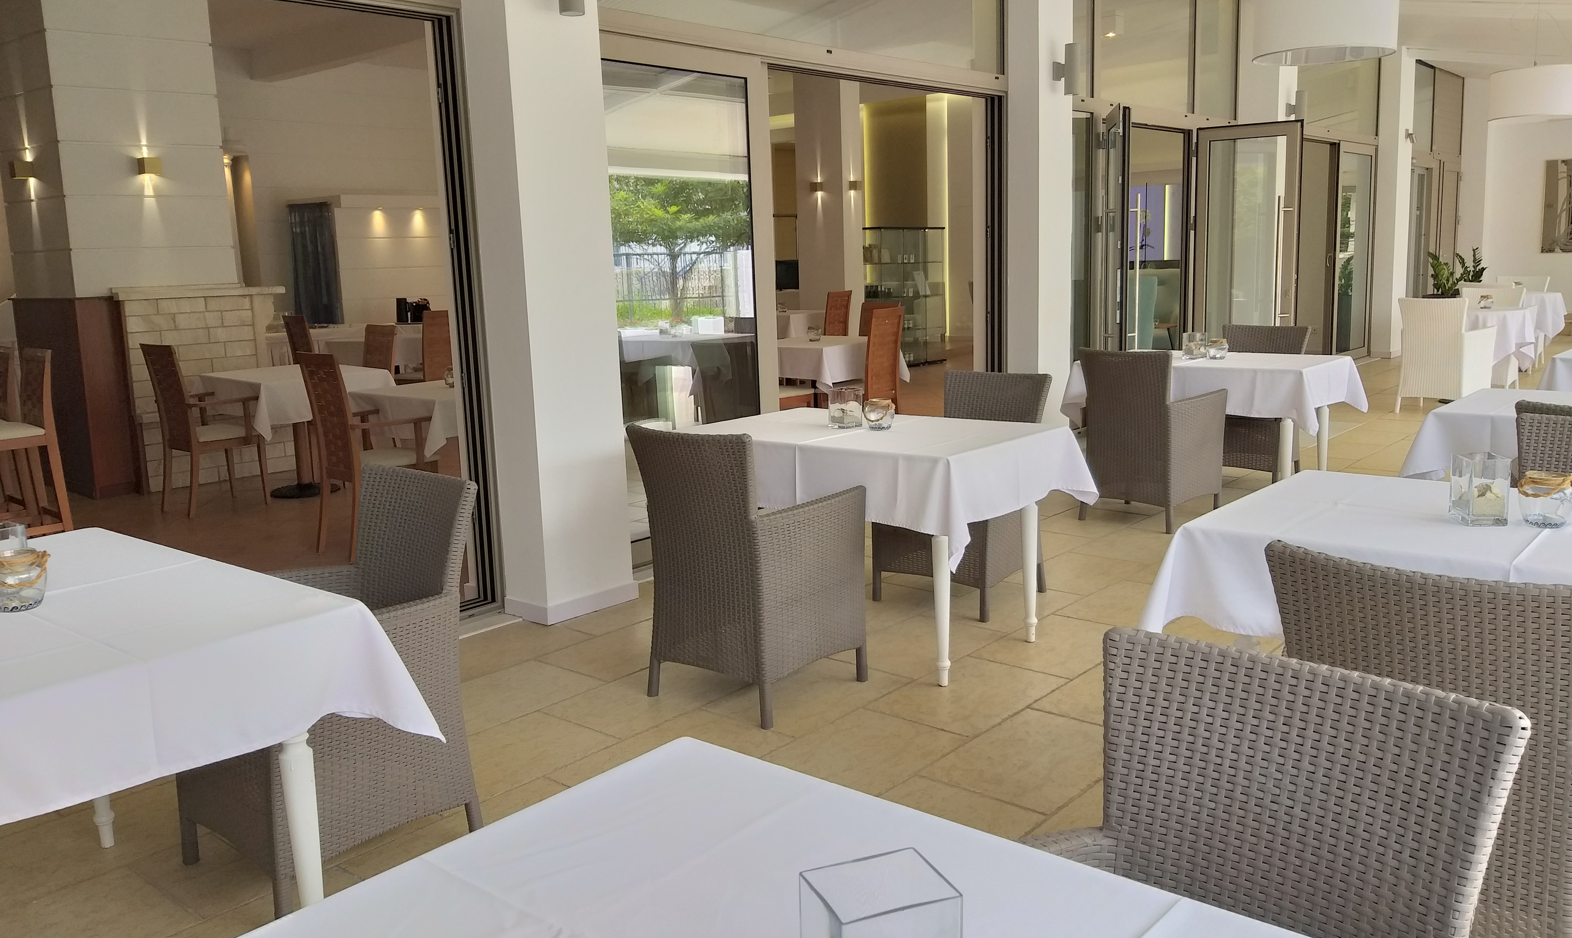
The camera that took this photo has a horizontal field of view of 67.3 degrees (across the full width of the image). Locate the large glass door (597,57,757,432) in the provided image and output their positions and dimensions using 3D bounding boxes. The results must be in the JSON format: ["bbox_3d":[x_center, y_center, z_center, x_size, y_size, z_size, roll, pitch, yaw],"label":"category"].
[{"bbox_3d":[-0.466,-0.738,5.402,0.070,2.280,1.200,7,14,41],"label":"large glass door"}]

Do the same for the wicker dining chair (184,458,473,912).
[{"bbox_3d":[-1.068,0.486,2.736,0.535,0.880,0.565,7,13,42],"label":"wicker dining chair"}]

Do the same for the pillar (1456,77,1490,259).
[{"bbox_3d":[9.149,-3.421,15.745,0.380,3.370,0.460,7,13,41],"label":"pillar"}]

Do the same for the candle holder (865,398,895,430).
[{"bbox_3d":[0.329,-0.192,4.197,0.108,0.104,0.108,-2,10,0],"label":"candle holder"}]

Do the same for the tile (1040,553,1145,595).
[{"bbox_3d":[1.249,0.452,5.068,0.400,0.010,0.600,7,13,41],"label":"tile"}]

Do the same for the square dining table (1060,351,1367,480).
[{"bbox_3d":[2.327,-0.243,6.587,1.340,0.742,0.880,7,14,41],"label":"square dining table"}]

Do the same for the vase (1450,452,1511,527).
[{"bbox_3d":[1.470,0.041,2.503,0.080,0.136,0.088,-1,10,5],"label":"vase"}]

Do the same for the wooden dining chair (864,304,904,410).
[{"bbox_3d":[0.529,-0.634,8.397,0.570,1.000,0.530,7,14,41],"label":"wooden dining chair"}]

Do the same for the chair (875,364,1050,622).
[{"bbox_3d":[0.704,0.081,4.708,0.535,0.880,0.565,6,13,39],"label":"chair"}]

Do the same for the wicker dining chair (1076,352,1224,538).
[{"bbox_3d":[1.845,-0.181,5.989,0.535,0.880,0.565,8,14,44],"label":"wicker dining chair"}]

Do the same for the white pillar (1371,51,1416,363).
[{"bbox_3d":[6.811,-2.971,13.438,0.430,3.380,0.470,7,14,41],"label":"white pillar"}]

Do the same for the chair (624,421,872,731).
[{"bbox_3d":[-0.109,0.280,3.755,0.530,0.885,0.590,6,13,38],"label":"chair"}]

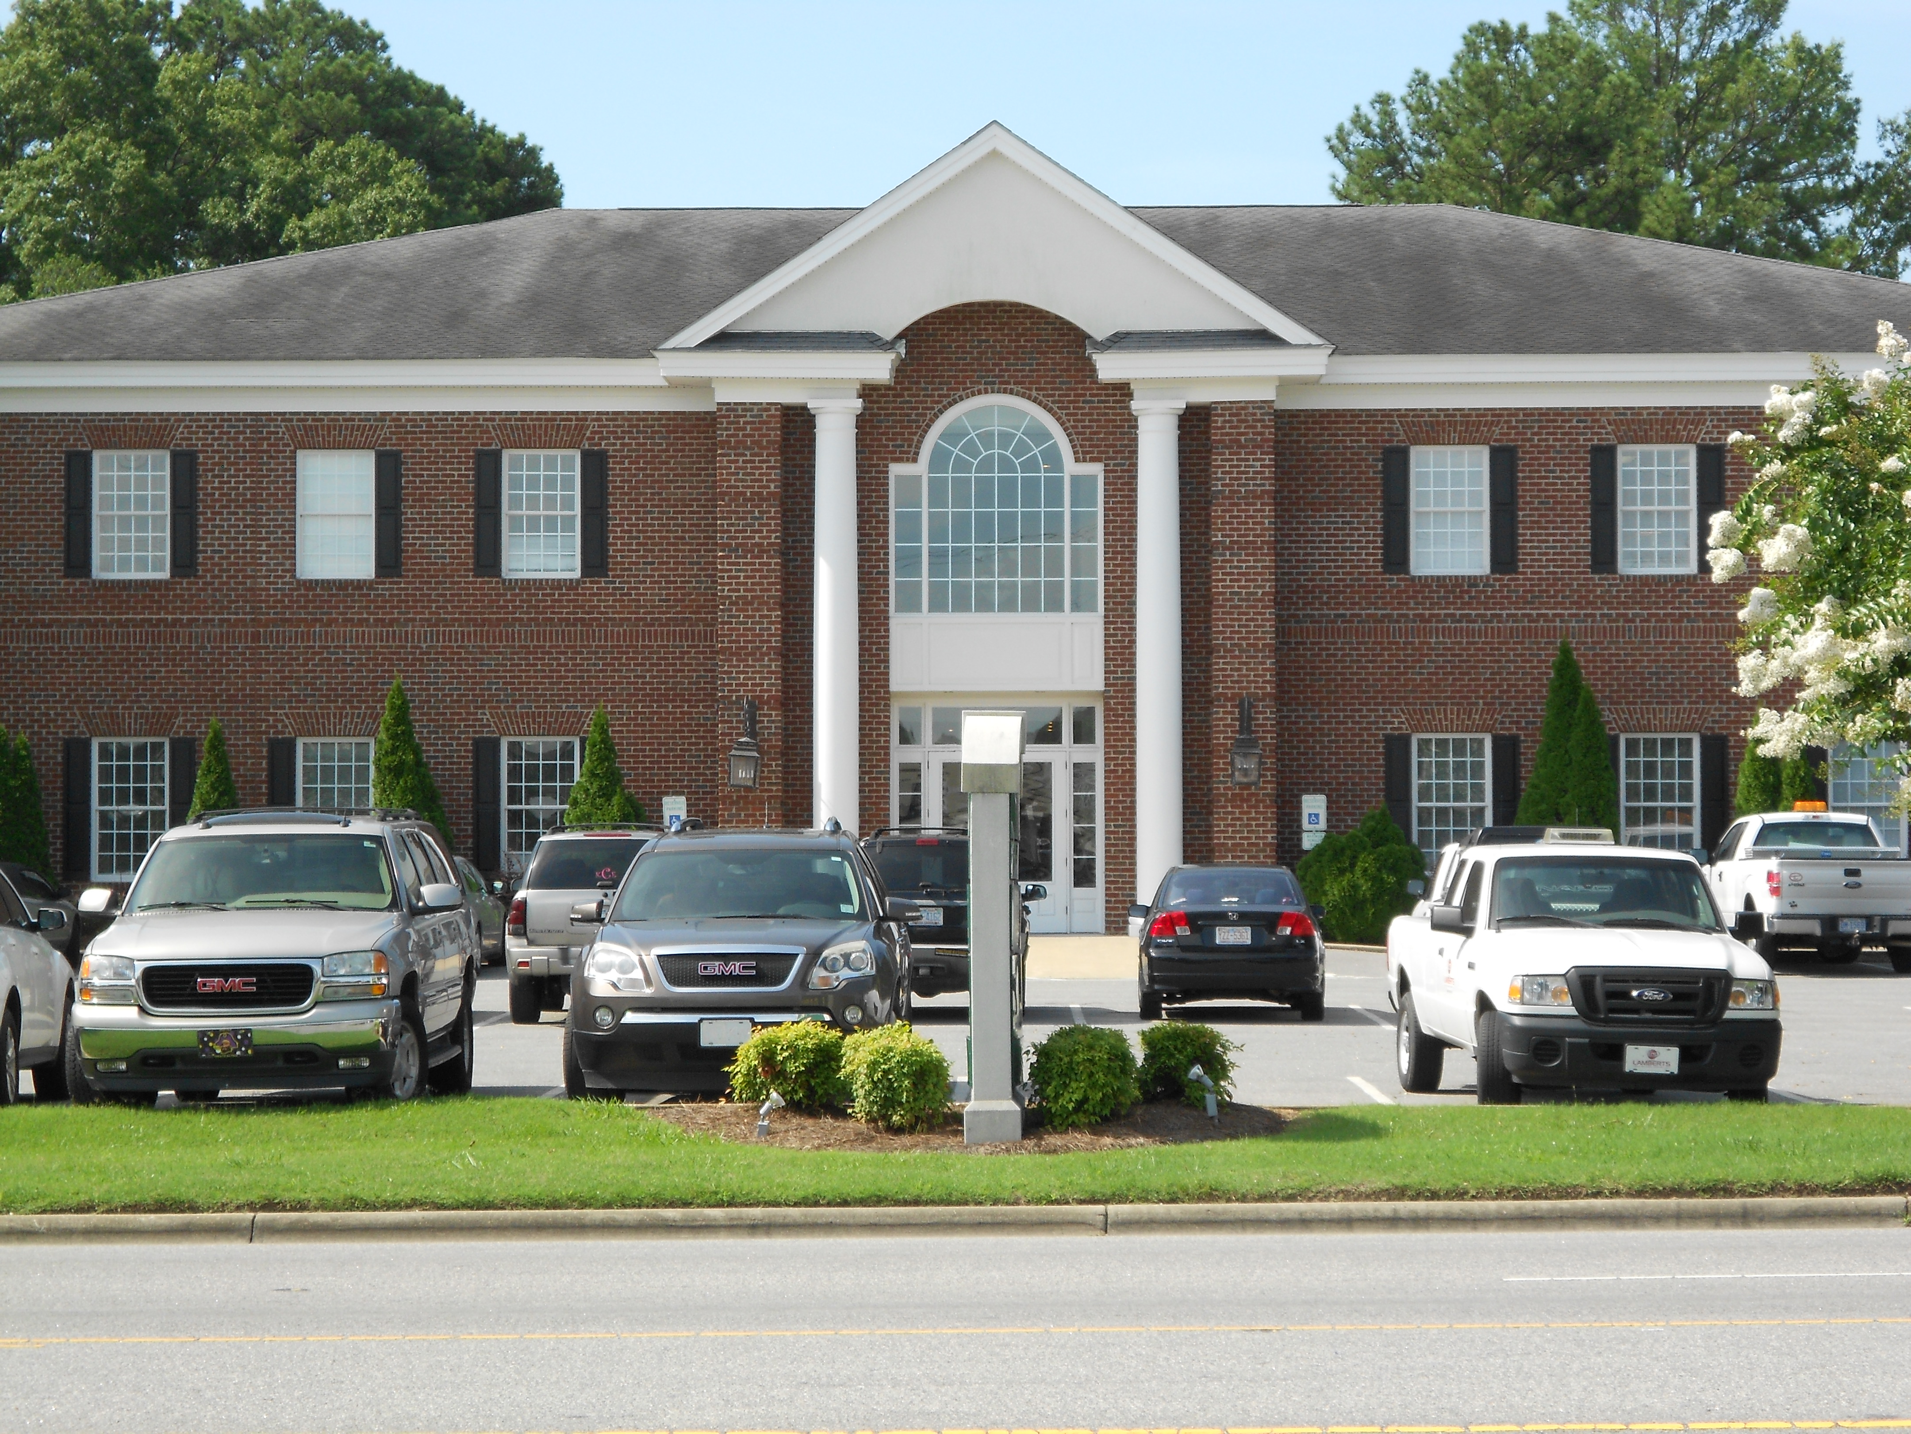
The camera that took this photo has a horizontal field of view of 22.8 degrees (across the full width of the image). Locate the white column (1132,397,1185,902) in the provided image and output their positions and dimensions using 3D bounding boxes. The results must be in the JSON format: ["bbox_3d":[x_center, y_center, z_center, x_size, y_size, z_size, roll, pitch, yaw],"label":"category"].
[{"bbox_3d":[2.608,-0.630,60.989,0.728,6.917,0.720,0,-2,1],"label":"white column"}]

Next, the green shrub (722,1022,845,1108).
[{"bbox_3d":[-0.952,1.975,26.900,0.680,0.520,0.650,0,-2,1],"label":"green shrub"}]

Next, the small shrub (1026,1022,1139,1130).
[{"bbox_3d":[0.709,1.994,26.200,0.618,0.585,0.620,0,-2,1],"label":"small shrub"}]

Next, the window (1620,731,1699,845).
[{"bbox_3d":[9.178,1.147,61.835,1.030,1.880,0.120,0,-2,2],"label":"window"}]

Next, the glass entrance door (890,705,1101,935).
[{"bbox_3d":[0.546,1.301,61.993,2.788,3.051,0.150,0,-1,0],"label":"glass entrance door"}]

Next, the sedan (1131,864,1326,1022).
[{"bbox_3d":[2.570,2.120,45.200,1.740,1.440,4.450,0,-2,2],"label":"sedan"}]

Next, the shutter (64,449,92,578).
[{"bbox_3d":[-11.533,-2.660,62.425,0.368,1.687,0.050,0,-2,1],"label":"shutter"}]

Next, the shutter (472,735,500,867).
[{"bbox_3d":[-6.143,1.206,62.221,0.372,1.885,0.050,0,-2,1],"label":"shutter"}]

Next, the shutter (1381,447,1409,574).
[{"bbox_3d":[5.822,-2.728,62.678,0.371,1.699,0.050,0,-1,0],"label":"shutter"}]

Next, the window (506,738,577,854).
[{"bbox_3d":[-5.469,1.228,62.723,1.016,1.884,0.120,0,-1,0],"label":"window"}]

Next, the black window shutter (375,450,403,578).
[{"bbox_3d":[-7.438,-2.663,62.373,0.369,1.692,0.050,0,-2,1],"label":"black window shutter"}]

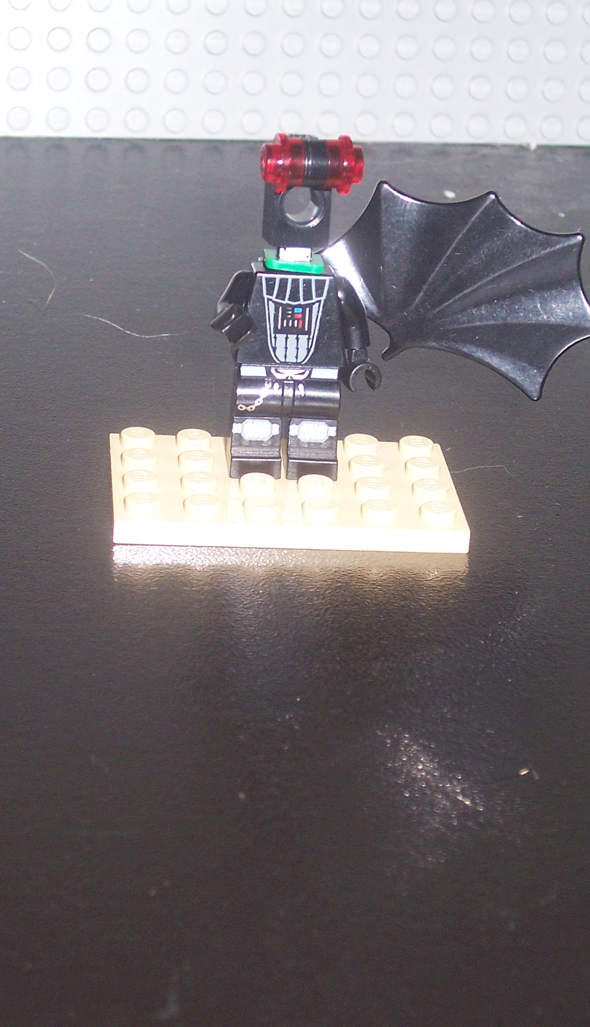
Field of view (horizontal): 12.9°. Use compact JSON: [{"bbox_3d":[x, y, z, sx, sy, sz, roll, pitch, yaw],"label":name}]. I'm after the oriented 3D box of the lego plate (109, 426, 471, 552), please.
[{"bbox_3d":[-0.002,-0.004,0.363,0.048,0.005,0.032,2,23,-6],"label":"lego plate"}]

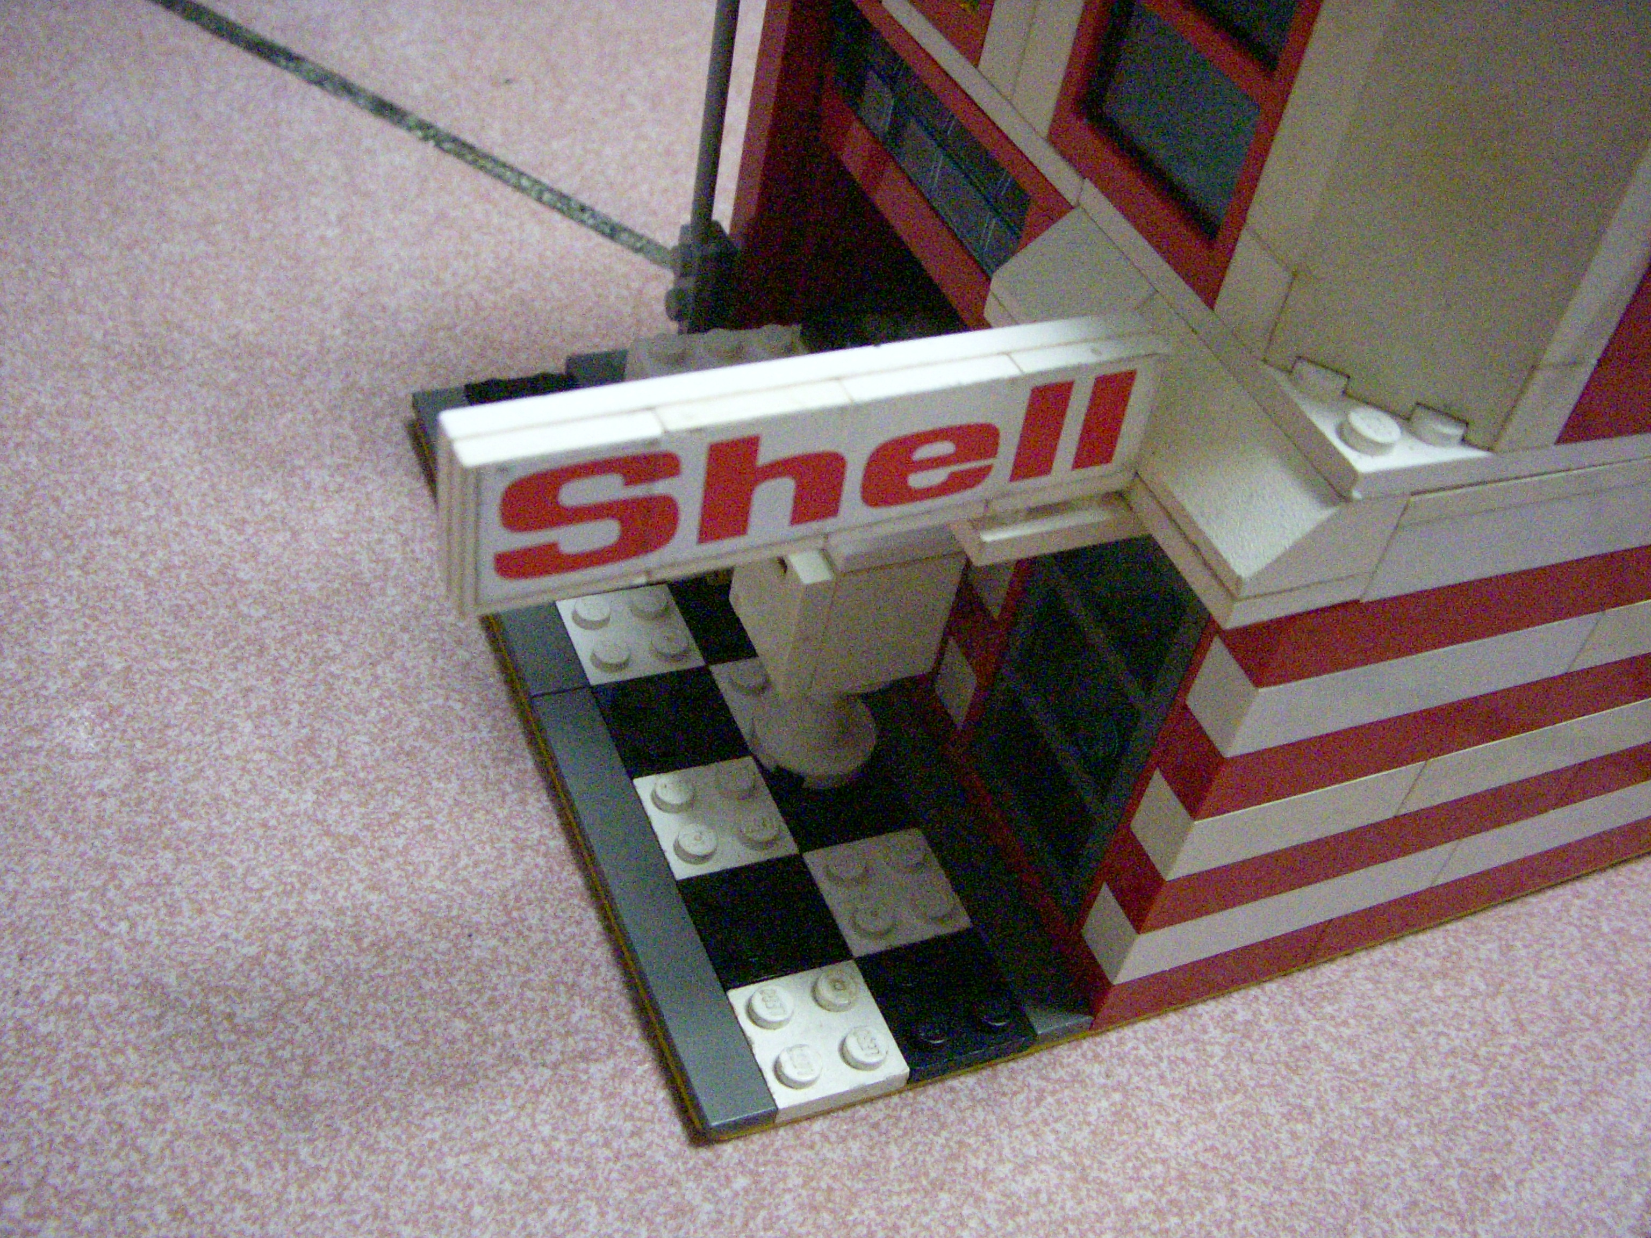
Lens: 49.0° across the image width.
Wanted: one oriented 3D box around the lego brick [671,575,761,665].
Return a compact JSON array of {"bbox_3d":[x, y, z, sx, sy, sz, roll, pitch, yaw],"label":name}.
[{"bbox_3d":[-0.011,0.000,0.246,0.016,0.005,0.016,-9,47,-24],"label":"lego brick"}]

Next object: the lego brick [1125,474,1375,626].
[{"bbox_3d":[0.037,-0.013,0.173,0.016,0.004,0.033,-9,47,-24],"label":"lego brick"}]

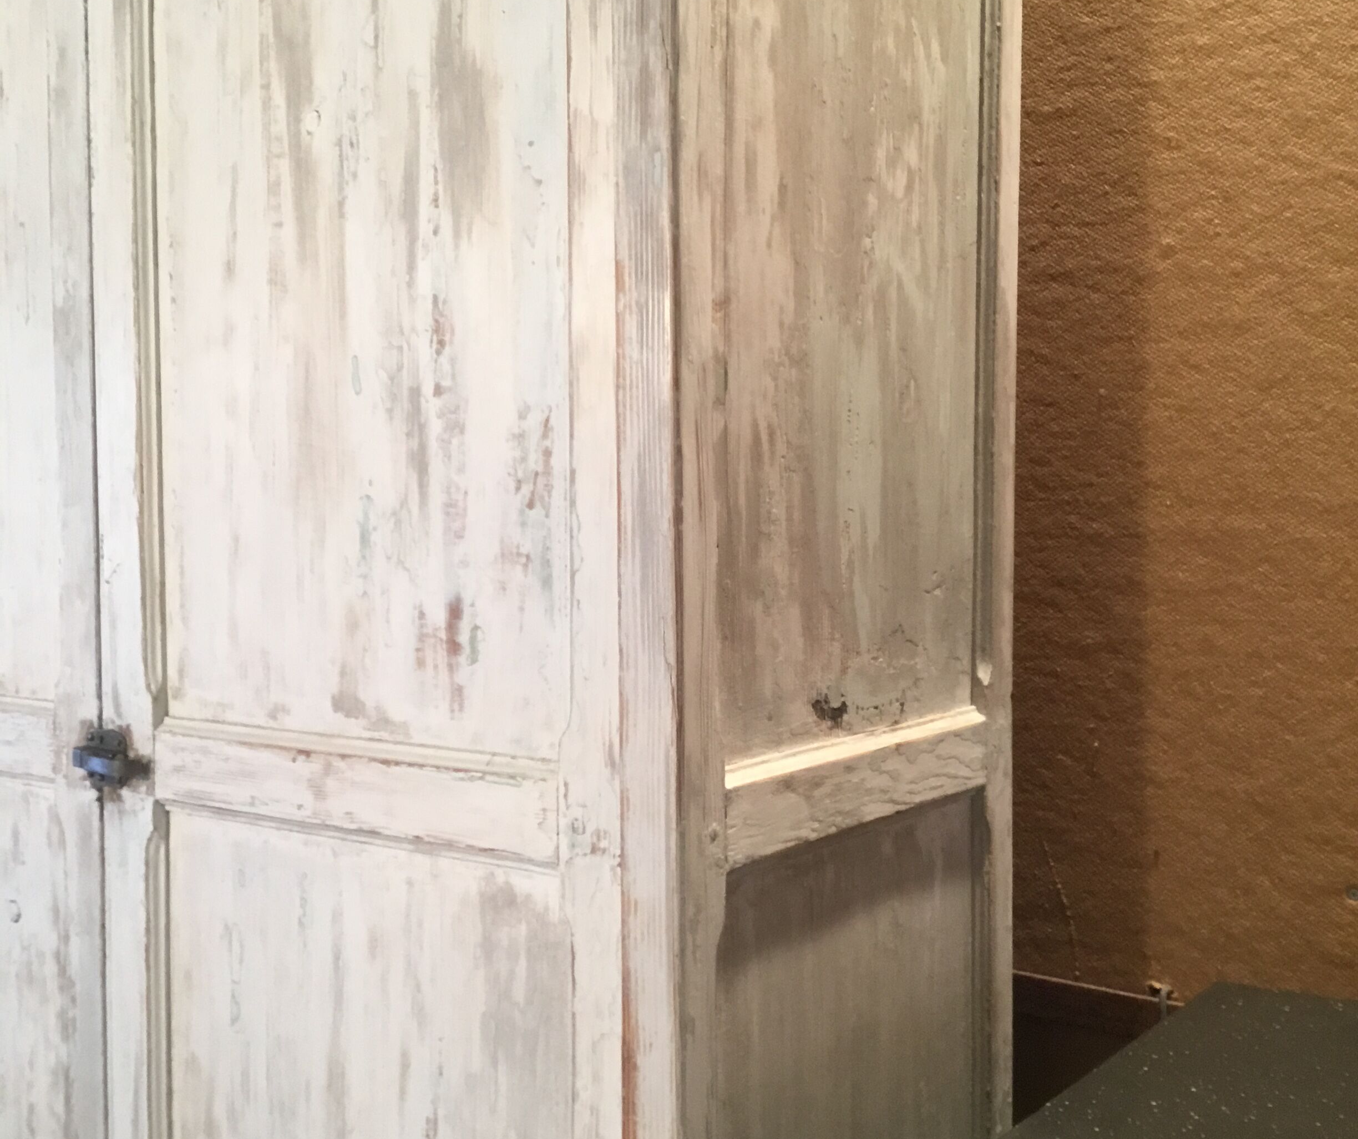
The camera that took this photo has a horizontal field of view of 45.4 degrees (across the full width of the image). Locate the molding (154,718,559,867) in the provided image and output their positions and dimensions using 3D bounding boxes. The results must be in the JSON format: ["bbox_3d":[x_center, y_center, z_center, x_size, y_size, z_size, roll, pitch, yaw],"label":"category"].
[{"bbox_3d":[-0.266,0.171,1.290,0.453,0.077,0.025,2,3,35],"label":"molding"}]

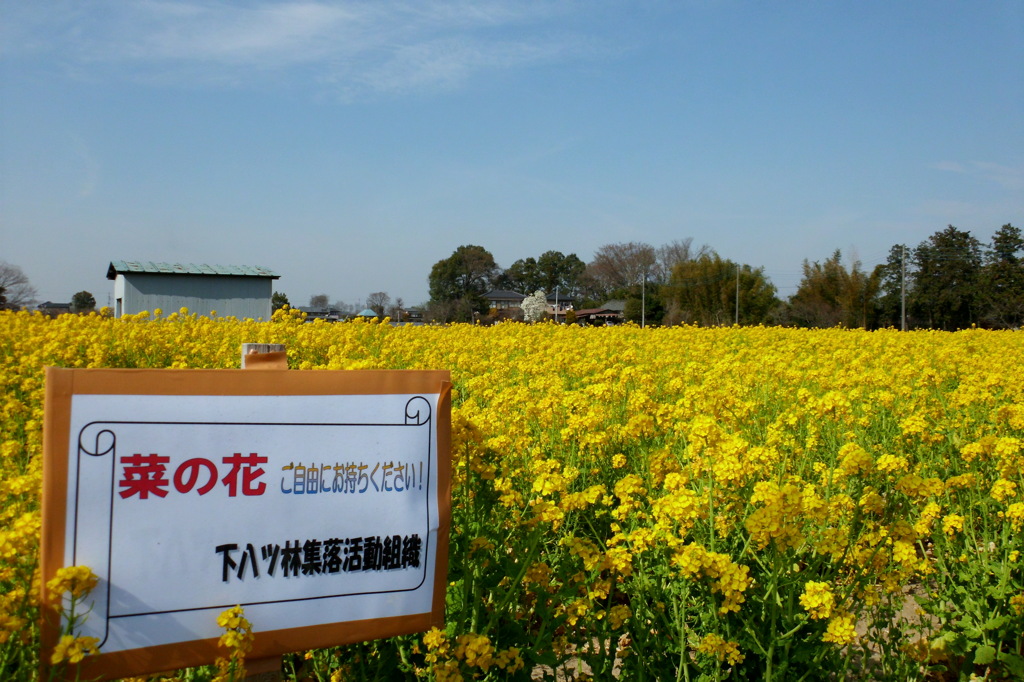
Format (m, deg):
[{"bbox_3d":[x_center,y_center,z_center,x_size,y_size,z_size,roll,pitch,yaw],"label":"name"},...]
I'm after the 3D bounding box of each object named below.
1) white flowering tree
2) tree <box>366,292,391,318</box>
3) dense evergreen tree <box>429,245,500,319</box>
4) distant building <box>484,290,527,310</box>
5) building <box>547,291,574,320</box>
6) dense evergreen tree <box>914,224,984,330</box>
[{"bbox_3d":[4.460,-6.880,160.110,5.600,7.150,5.400,1,2,0],"label":"white flowering tree"},{"bbox_3d":[-31.080,-7.960,185.100,5.700,6.630,5.600,1,2,0],"label":"tree"},{"bbox_3d":[-10.000,-11.630,162.240,14.000,16.030,13.500,1,2,0],"label":"dense evergreen tree"},{"bbox_3d":[-1.900,-7.340,172.110,10.300,7.140,8.500,1,2,0],"label":"distant building"},{"bbox_3d":[9.870,-6.990,170.100,7.200,6.950,7.500,1,2,0],"label":"building"},{"bbox_3d":[53.500,-7.360,98.200,8.600,13.470,8.400,1,2,0],"label":"dense evergreen tree"}]

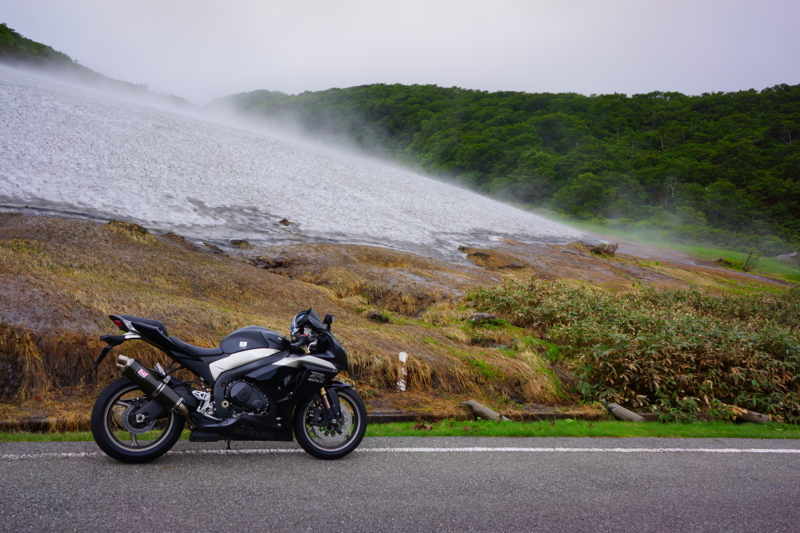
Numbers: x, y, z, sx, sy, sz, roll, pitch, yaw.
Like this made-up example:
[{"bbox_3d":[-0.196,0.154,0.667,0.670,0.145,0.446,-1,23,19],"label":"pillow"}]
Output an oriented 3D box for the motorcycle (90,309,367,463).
[{"bbox_3d":[-1.214,0.892,5.075,2.040,1.140,0.740,5,-7,-18],"label":"motorcycle"}]

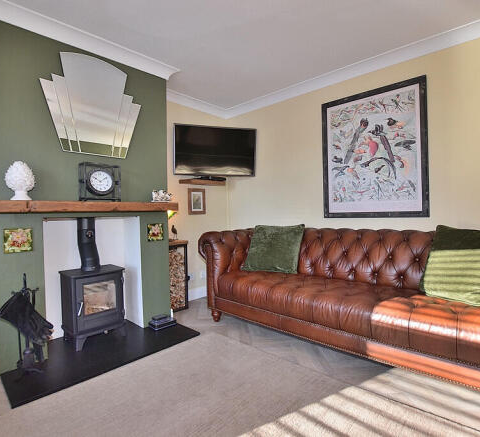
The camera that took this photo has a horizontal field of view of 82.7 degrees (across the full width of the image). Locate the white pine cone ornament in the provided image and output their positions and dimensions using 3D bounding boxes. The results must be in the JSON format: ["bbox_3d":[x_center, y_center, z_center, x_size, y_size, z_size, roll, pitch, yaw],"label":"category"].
[{"bbox_3d":[-1.428,-0.242,1.774,0.149,0.253,0.151,2,4,44],"label":"white pine cone ornament"}]

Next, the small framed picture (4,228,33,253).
[{"bbox_3d":[-1.484,0.152,1.833,0.014,0.158,0.155,2,4,44],"label":"small framed picture"}]

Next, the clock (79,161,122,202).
[{"bbox_3d":[-1.079,-0.270,2.127,0.129,0.275,0.254,2,4,44],"label":"clock"}]

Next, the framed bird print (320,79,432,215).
[{"bbox_3d":[1.178,-0.575,2.478,0.882,1.132,0.030,2,4,44],"label":"framed bird print"}]

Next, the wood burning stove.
[{"bbox_3d":[-1.215,0.508,2.275,0.318,1.016,0.413,2,4,44],"label":"wood burning stove"}]

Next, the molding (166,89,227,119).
[{"bbox_3d":[-0.523,-1.382,3.347,0.089,0.086,1.059,2,4,44],"label":"molding"}]

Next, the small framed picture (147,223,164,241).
[{"bbox_3d":[-0.786,0.133,2.566,0.014,0.165,0.160,2,4,44],"label":"small framed picture"}]

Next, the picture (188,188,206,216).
[{"bbox_3d":[-0.529,-0.211,3.439,0.020,0.322,0.275,2,4,44],"label":"picture"}]

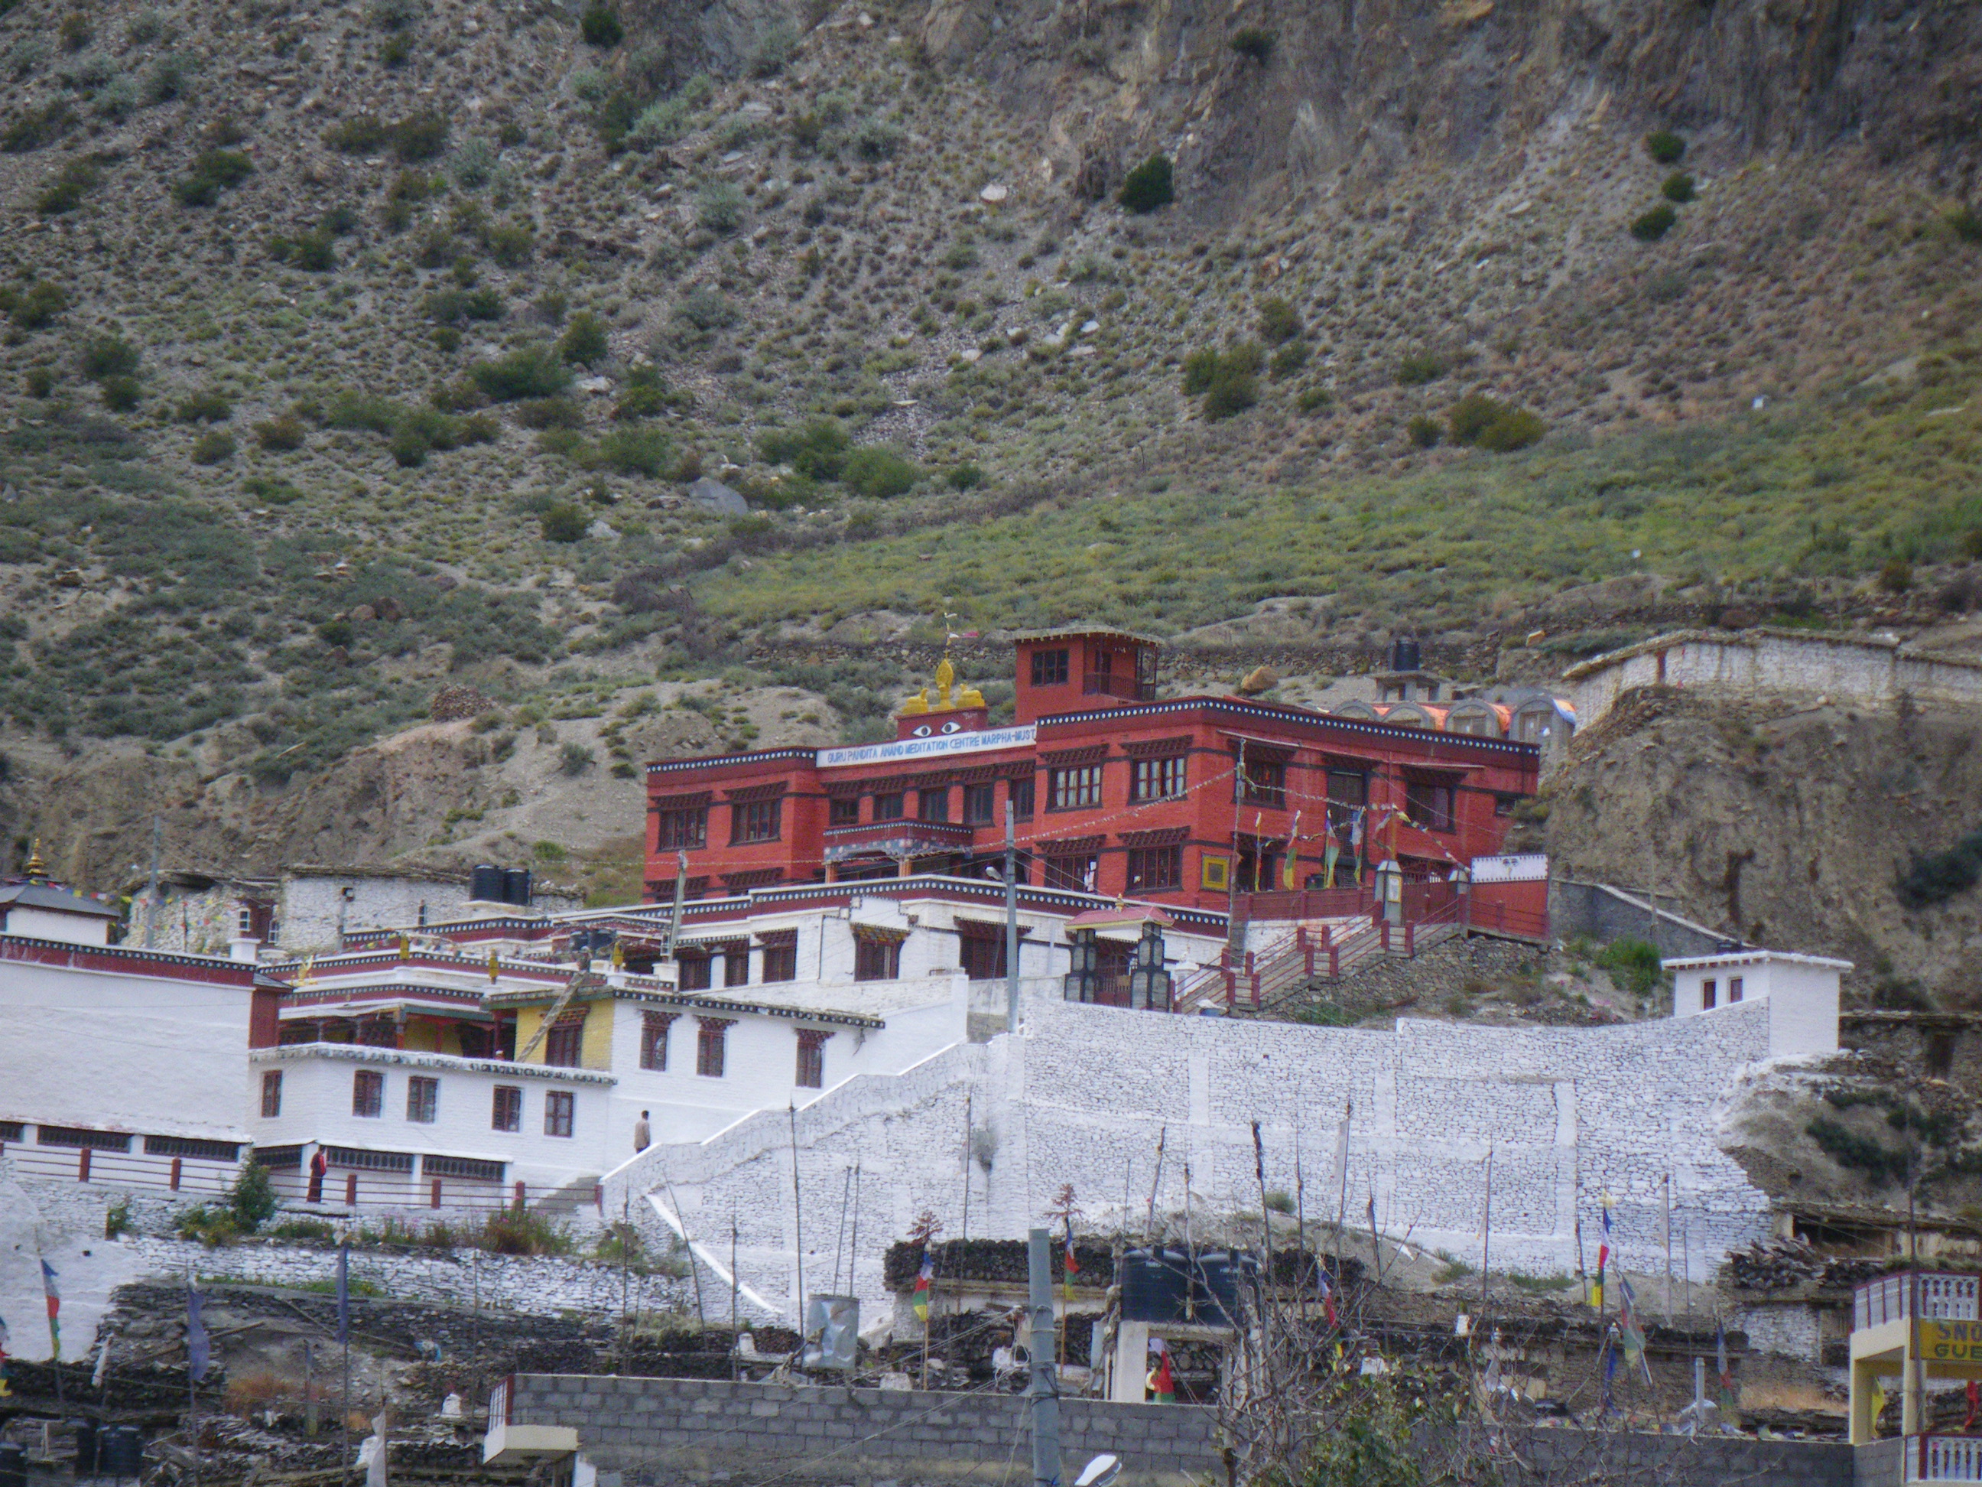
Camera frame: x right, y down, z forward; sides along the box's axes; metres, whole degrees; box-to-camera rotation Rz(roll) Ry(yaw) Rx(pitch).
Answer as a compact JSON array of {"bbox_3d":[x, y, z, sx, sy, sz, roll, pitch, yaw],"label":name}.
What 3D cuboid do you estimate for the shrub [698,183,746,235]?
[{"bbox_3d":[-12.503,-24.827,372.000,2.183,2.248,1.893,1,-7,0],"label":"shrub"}]

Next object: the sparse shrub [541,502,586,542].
[{"bbox_3d":[-17.296,-8.978,325.000,1.883,1.427,1.695,2,-7,0],"label":"sparse shrub"}]

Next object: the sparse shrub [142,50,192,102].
[{"bbox_3d":[-39.602,-32.016,385.000,2.380,2.200,2.142,2,-7,0],"label":"sparse shrub"}]

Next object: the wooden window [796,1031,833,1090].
[{"bbox_3d":[-5.684,10.127,257.000,0.250,1.839,1.330,-6,-10,44],"label":"wooden window"}]

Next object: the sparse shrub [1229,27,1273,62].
[{"bbox_3d":[12.656,-34.014,390.000,2.141,1.663,1.857,1,-7,0],"label":"sparse shrub"}]

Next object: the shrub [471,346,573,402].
[{"bbox_3d":[-20.335,-16.100,348.000,4.216,2.226,3.657,1,-7,0],"label":"shrub"}]

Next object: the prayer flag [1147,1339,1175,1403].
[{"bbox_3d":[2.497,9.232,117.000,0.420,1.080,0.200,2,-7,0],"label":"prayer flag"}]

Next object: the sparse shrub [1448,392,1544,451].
[{"bbox_3d":[21.822,-13.902,346.000,4.061,2.398,3.522,1,-7,0],"label":"sparse shrub"}]

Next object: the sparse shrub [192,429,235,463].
[{"bbox_3d":[-32.970,-12.577,340.000,1.867,1.329,1.619,1,-7,0],"label":"sparse shrub"}]

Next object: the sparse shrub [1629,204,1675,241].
[{"bbox_3d":[33.693,-26.521,408.000,2.293,1.740,2.010,1,-8,5],"label":"sparse shrub"}]

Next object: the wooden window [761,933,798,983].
[{"bbox_3d":[-7.014,7.117,266.000,0.220,1.562,1.500,8,-10,-43],"label":"wooden window"}]

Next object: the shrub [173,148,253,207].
[{"bbox_3d":[-37.371,-27.182,385.000,3.751,2.600,3.287,3,-8,-6],"label":"shrub"}]

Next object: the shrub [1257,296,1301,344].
[{"bbox_3d":[13.006,-19.090,362.000,1.987,1.994,1.724,1,-7,0],"label":"shrub"}]

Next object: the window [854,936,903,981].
[{"bbox_3d":[-3.375,6.518,241.000,1.635,1.420,0.250,7,-9,-37],"label":"window"}]

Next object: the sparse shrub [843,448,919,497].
[{"bbox_3d":[-5.041,-12.374,365.000,3.420,2.076,2.997,2,-8,-1],"label":"sparse shrub"}]

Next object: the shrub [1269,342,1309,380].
[{"bbox_3d":[14.316,-18.369,385.000,1.876,1.711,1.644,1,-8,2],"label":"shrub"}]

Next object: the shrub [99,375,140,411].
[{"bbox_3d":[-38.248,-15.401,352.000,1.715,1.501,1.503,3,-8,-6],"label":"shrub"}]

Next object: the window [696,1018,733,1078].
[{"bbox_3d":[-7.847,8.639,227.584,0.300,1.570,1.135,-5,-10,43],"label":"window"}]

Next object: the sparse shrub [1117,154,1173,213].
[{"bbox_3d":[7.880,-28.631,410.000,2.766,2.769,2.424,2,-8,1],"label":"sparse shrub"}]

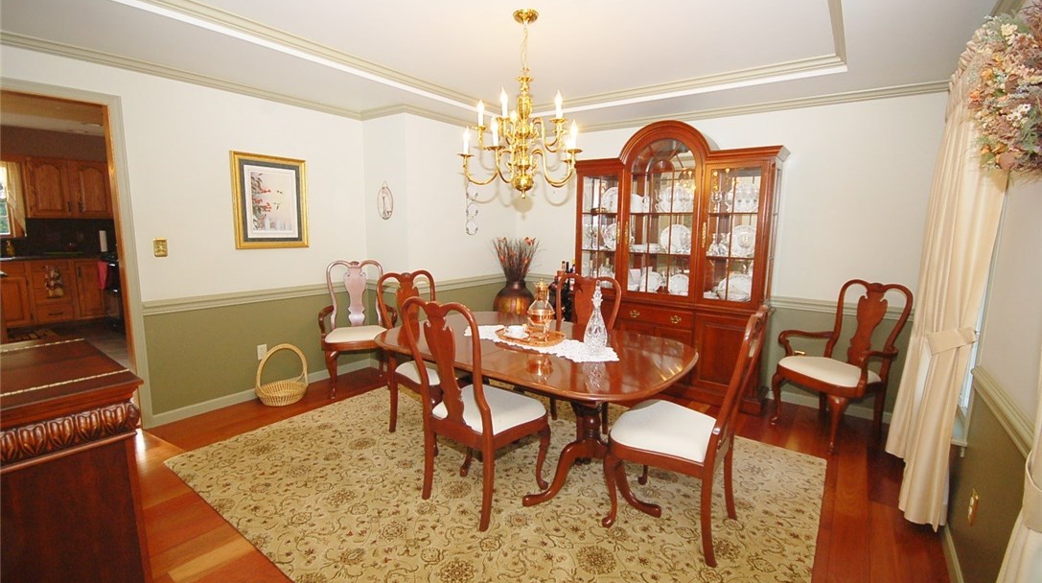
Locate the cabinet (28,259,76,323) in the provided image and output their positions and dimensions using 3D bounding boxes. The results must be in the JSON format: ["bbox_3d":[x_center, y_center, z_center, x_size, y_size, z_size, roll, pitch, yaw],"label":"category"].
[{"bbox_3d":[-5.830,-0.022,5.383,0.600,0.787,0.367,9,12,37],"label":"cabinet"}]

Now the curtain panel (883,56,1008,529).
[{"bbox_3d":[2.194,0.004,2.240,0.220,2.120,0.900,9,12,37],"label":"curtain panel"}]

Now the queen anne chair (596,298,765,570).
[{"bbox_3d":[0.774,0.602,2.060,0.570,1.090,0.530,8,11,35],"label":"queen anne chair"}]

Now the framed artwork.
[{"bbox_3d":[-1.917,-0.685,3.360,0.030,0.700,0.540,8,12,37],"label":"framed artwork"}]

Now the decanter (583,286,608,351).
[{"bbox_3d":[0.402,0.133,2.280,0.123,0.335,0.123,2,9,0],"label":"decanter"}]

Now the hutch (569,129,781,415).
[{"bbox_3d":[1.276,-0.286,3.821,1.700,2.220,0.450,9,12,37],"label":"hutch"}]

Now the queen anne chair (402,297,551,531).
[{"bbox_3d":[-0.210,0.550,2.228,0.530,1.090,0.590,8,12,37],"label":"queen anne chair"}]

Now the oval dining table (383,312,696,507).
[{"bbox_3d":[0.062,0.663,2.607,1.735,0.760,1.170,8,12,37],"label":"oval dining table"}]

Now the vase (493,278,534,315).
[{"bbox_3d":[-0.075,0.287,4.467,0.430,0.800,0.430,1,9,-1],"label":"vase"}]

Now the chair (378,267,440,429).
[{"bbox_3d":[-0.577,0.429,2.919,0.570,1.090,0.530,8,12,37],"label":"chair"}]

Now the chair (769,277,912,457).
[{"bbox_3d":[2.150,0.468,2.937,0.590,1.060,0.610,-1,10,-18],"label":"chair"}]

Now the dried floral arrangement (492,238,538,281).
[{"bbox_3d":[-0.060,-0.315,4.369,0.450,0.460,0.430,1,9,-1],"label":"dried floral arrangement"}]

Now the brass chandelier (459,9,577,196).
[{"bbox_3d":[0.010,-1.000,2.370,0.675,0.960,0.675,2,9,0],"label":"brass chandelier"}]

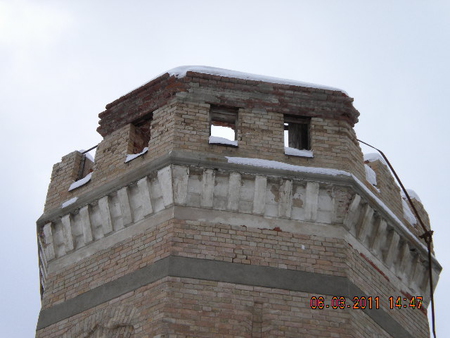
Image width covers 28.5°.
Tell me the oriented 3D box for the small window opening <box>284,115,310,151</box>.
[{"bbox_3d":[1.237,-0.499,15.240,0.486,0.875,0.320,7,-41,-5],"label":"small window opening"}]

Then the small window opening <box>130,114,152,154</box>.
[{"bbox_3d":[-1.385,-0.467,15.415,0.508,0.875,0.320,-25,-47,28],"label":"small window opening"}]

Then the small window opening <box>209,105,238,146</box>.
[{"bbox_3d":[-0.030,-0.651,15.128,0.495,0.875,0.320,7,-41,-5],"label":"small window opening"}]

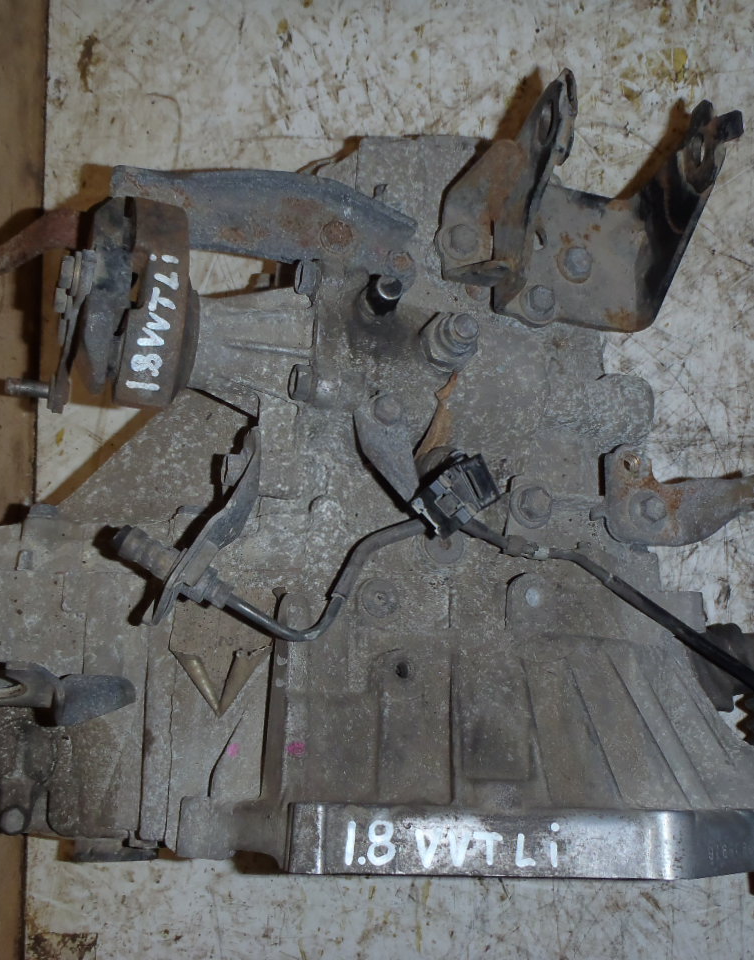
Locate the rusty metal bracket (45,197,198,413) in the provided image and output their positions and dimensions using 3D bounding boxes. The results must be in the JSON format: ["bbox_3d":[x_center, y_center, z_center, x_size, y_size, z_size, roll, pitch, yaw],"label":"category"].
[{"bbox_3d":[-0.129,-0.087,0.535,0.062,0.065,0.102,5,87,0],"label":"rusty metal bracket"}]

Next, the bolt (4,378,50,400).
[{"bbox_3d":[-0.192,-0.050,0.570,0.025,0.010,0.010,0,90,-5],"label":"bolt"}]

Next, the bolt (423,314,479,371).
[{"bbox_3d":[0.036,-0.068,0.510,0.025,0.026,0.025,0,78,-15],"label":"bolt"}]

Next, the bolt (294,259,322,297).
[{"bbox_3d":[-0.035,-0.101,0.520,0.014,0.018,0.018,0,90,-12],"label":"bolt"}]

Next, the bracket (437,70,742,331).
[{"bbox_3d":[0.105,-0.141,0.540,0.140,0.070,0.115,7,87,0],"label":"bracket"}]

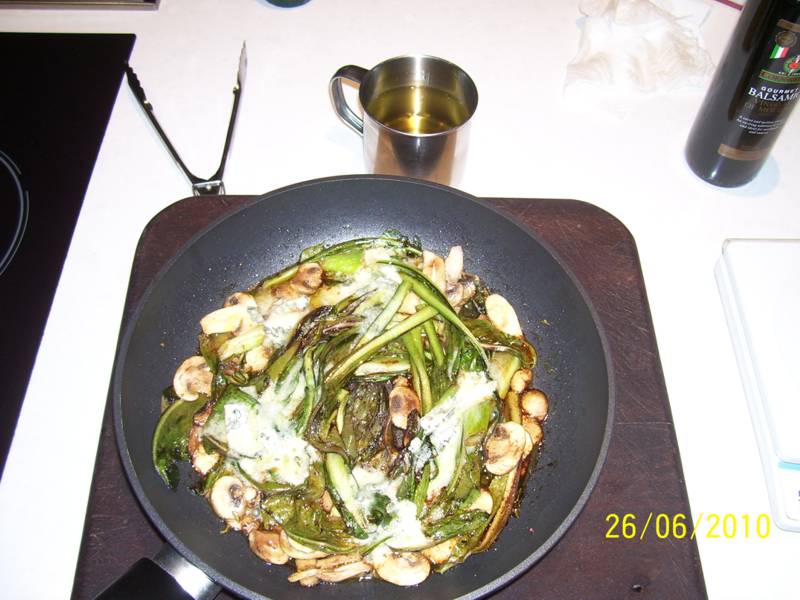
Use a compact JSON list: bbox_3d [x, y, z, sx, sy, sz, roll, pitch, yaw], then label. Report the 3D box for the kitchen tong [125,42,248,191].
[{"bbox_3d":[-0.175,-0.146,0.660,0.111,0.026,0.195,-9,58,-6],"label":"kitchen tong"}]

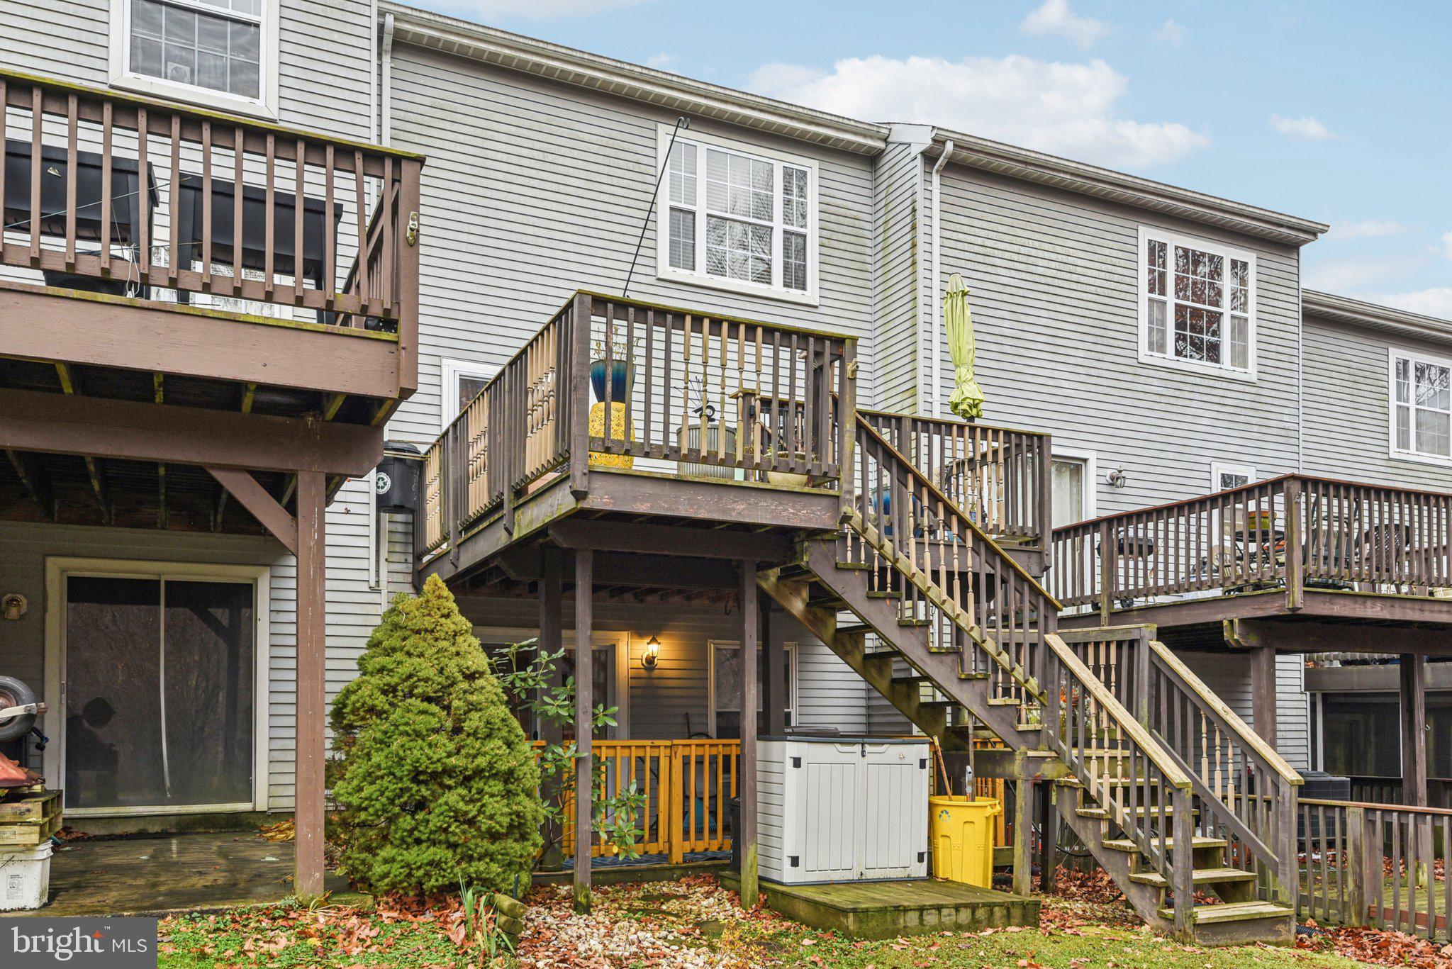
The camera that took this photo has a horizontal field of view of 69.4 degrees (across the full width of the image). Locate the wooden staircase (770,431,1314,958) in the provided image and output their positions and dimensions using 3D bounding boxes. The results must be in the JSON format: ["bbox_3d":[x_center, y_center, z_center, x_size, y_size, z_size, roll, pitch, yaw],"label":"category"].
[{"bbox_3d":[2.200,1.480,8.050,3.550,3.780,2.280,4,-9,-25],"label":"wooden staircase"}]

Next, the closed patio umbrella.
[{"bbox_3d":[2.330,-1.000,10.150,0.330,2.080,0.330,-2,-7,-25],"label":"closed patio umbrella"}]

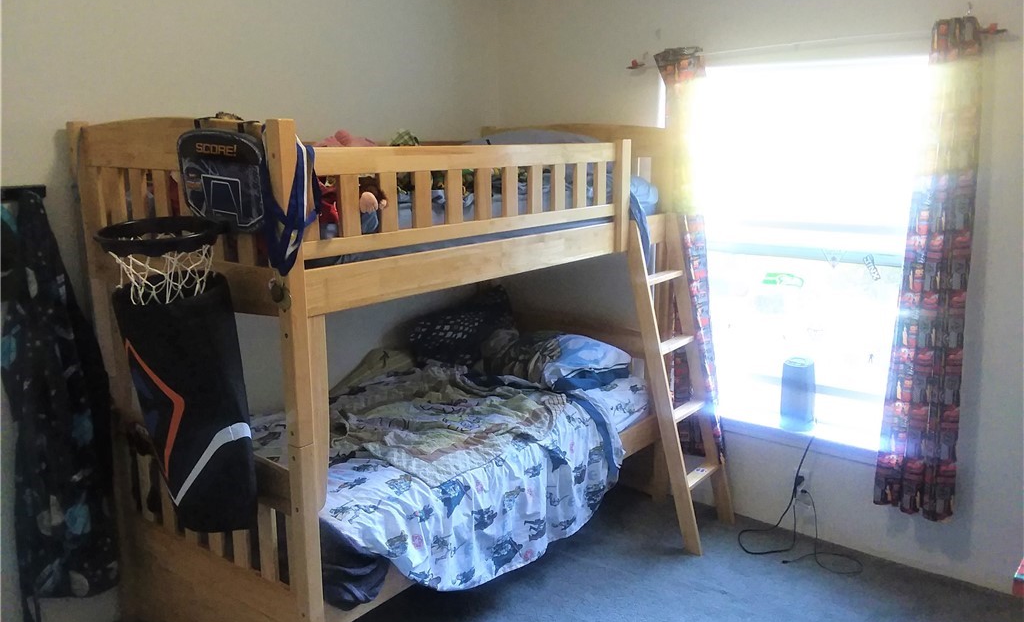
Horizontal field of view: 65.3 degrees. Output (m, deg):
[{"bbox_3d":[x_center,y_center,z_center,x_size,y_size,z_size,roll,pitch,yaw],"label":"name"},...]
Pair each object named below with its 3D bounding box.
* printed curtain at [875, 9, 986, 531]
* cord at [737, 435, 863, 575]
[{"bbox_3d":[1.563,-0.114,2.909,0.271,1.815,0.134,9,15,36],"label":"printed curtain"},{"bbox_3d":[1.201,0.778,3.274,0.474,0.449,0.285,9,15,36],"label":"cord"}]

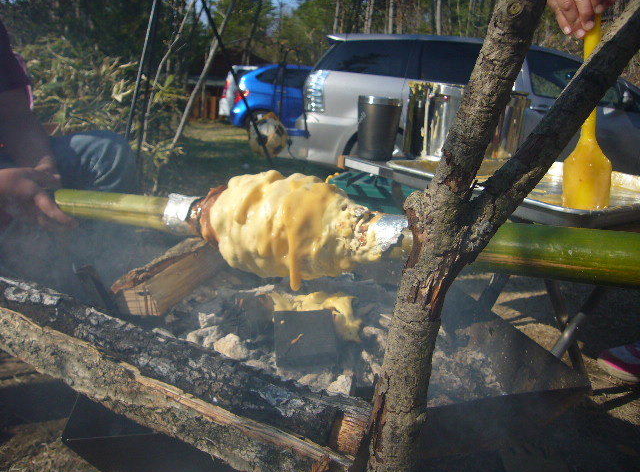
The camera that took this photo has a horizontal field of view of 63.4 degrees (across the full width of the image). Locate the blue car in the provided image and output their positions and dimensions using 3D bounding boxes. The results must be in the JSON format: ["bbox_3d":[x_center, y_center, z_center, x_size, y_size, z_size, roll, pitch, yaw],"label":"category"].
[{"bbox_3d":[0.175,-2.652,10.388,4.000,1.490,1.700,0,16,-11],"label":"blue car"}]

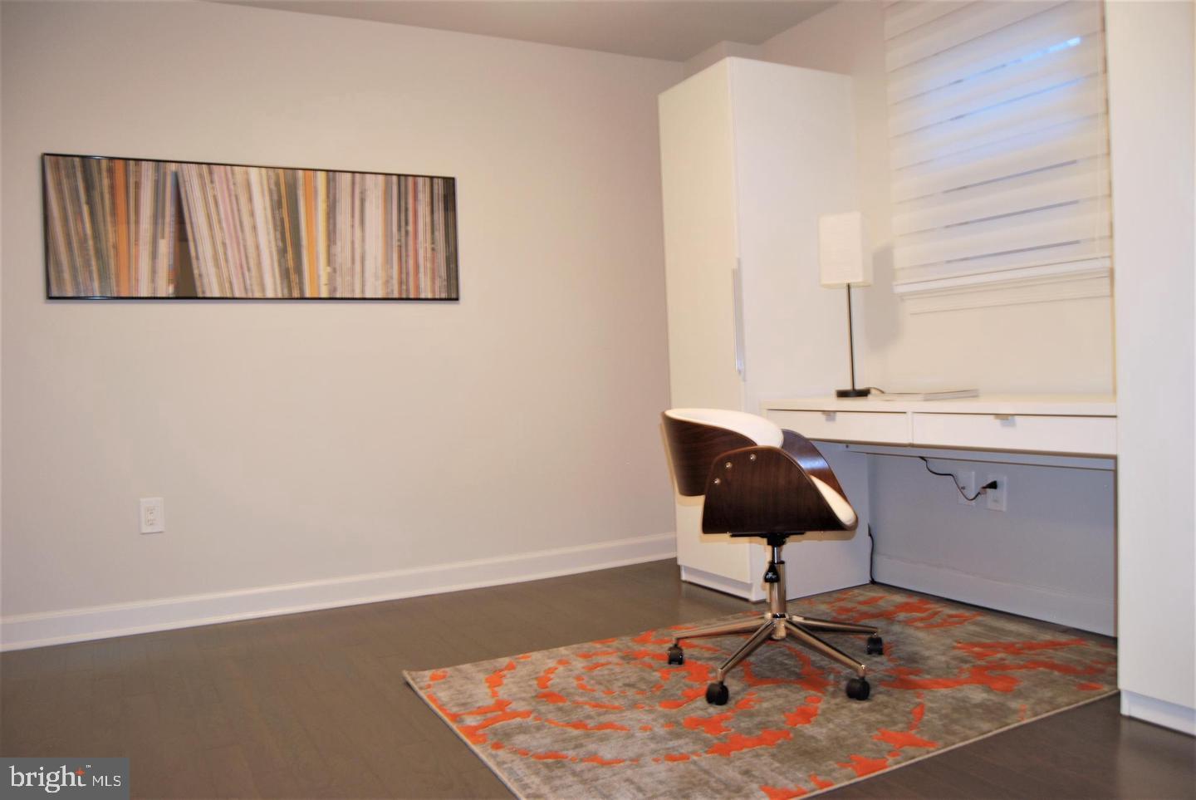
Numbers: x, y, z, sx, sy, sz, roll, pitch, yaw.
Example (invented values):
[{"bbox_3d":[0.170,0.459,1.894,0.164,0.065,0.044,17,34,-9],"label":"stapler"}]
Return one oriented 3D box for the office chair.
[{"bbox_3d":[0.477,0.393,2.527,0.600,0.742,0.609,-2,1,15],"label":"office chair"}]

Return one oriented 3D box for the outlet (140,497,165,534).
[{"bbox_3d":[-1.600,0.413,3.224,0.076,0.122,0.008,-3,1,-26],"label":"outlet"}]

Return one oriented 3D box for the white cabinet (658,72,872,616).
[{"bbox_3d":[0.674,-0.274,3.680,0.580,2.022,0.518,-3,1,-26],"label":"white cabinet"}]

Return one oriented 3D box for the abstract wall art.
[{"bbox_3d":[-1.238,-0.627,3.394,1.457,0.501,0.025,-3,1,-26],"label":"abstract wall art"}]

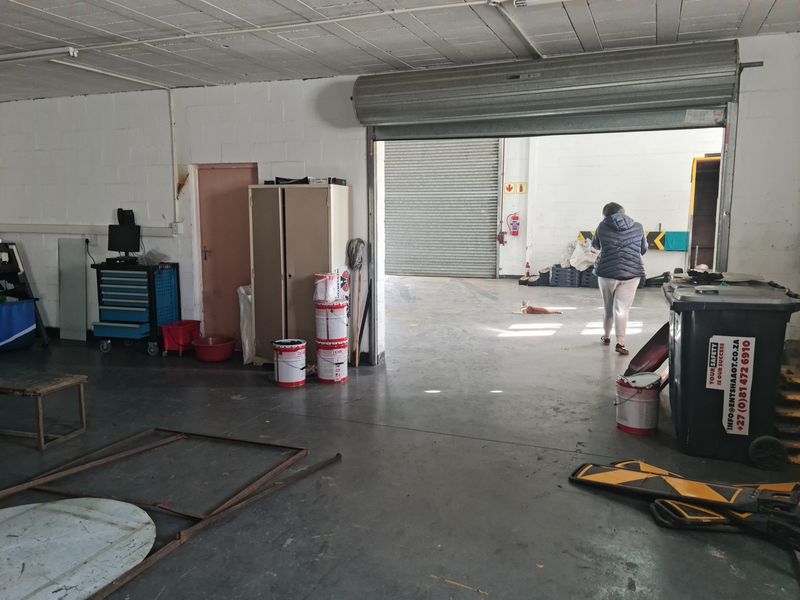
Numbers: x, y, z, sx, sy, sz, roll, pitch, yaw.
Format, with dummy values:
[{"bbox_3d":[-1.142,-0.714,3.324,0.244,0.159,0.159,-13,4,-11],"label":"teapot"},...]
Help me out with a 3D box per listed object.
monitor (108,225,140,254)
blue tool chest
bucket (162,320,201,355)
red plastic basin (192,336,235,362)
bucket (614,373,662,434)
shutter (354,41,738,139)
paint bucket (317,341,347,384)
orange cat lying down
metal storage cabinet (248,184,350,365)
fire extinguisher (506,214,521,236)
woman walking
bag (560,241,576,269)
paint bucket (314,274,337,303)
[{"bbox_3d":[-3.181,-0.686,7.207,0.485,0.348,0.170,3,8,22],"label":"monitor"},{"bbox_3d":[-2.964,0.097,6.963,0.760,0.975,0.535,3,8,19],"label":"blue tool chest"},{"bbox_3d":[-2.460,0.432,7.027,0.245,0.330,0.390,1,8,7],"label":"bucket"},{"bbox_3d":[-2.004,0.539,6.721,0.444,0.198,0.444,0,8,0],"label":"red plastic basin"},{"bbox_3d":[1.717,0.738,4.480,0.300,0.370,0.300,3,8,21],"label":"bucket"},{"bbox_3d":[1.119,-1.756,5.402,3.149,0.618,0.458,3,8,22],"label":"shutter"},{"bbox_3d":[-0.629,0.562,5.817,0.295,0.360,0.295,-1,8,-6],"label":"paint bucket"},{"bbox_3d":[2.215,0.111,9.885,0.600,0.200,0.240,-1,8,-5],"label":"orange cat lying down"},{"bbox_3d":[-0.999,-0.233,6.313,0.910,1.805,0.390,3,8,21],"label":"metal storage cabinet"},{"bbox_3d":[2.725,-1.796,14.877,0.270,0.561,0.190,3,8,22],"label":"fire extinguisher"},{"bbox_3d":[2.484,-0.261,7.096,0.560,1.668,0.480,2,8,12],"label":"woman walking"},{"bbox_3d":[3.783,-1.013,13.824,0.420,0.609,0.400,3,8,22],"label":"bag"},{"bbox_3d":[-0.684,-0.122,5.743,0.205,0.271,0.205,0,8,0],"label":"paint bucket"}]

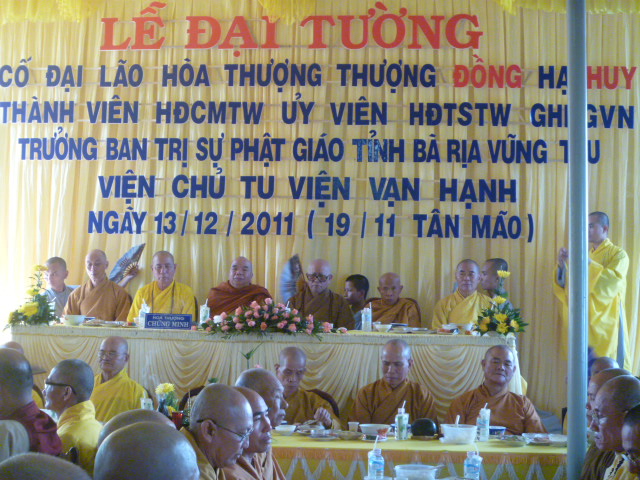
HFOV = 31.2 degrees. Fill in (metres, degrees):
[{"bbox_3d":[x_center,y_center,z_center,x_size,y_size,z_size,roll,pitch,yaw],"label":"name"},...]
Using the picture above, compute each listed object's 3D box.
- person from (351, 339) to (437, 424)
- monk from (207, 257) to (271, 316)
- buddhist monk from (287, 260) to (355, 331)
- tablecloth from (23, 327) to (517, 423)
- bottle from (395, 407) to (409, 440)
[{"bbox_3d":[0.399,1.177,6.216,0.540,1.265,0.750,1,-3,6],"label":"person"},{"bbox_3d":[-0.601,0.759,8.346,0.540,1.273,0.700,1,-3,6],"label":"monk"},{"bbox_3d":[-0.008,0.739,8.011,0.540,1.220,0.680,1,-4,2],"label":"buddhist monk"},{"bbox_3d":[-0.388,0.998,8.048,3.450,0.730,0.650,1,-3,6],"label":"tablecloth"},{"bbox_3d":[0.424,0.957,5.960,0.064,0.178,0.064,1,-3,6],"label":"bottle"}]

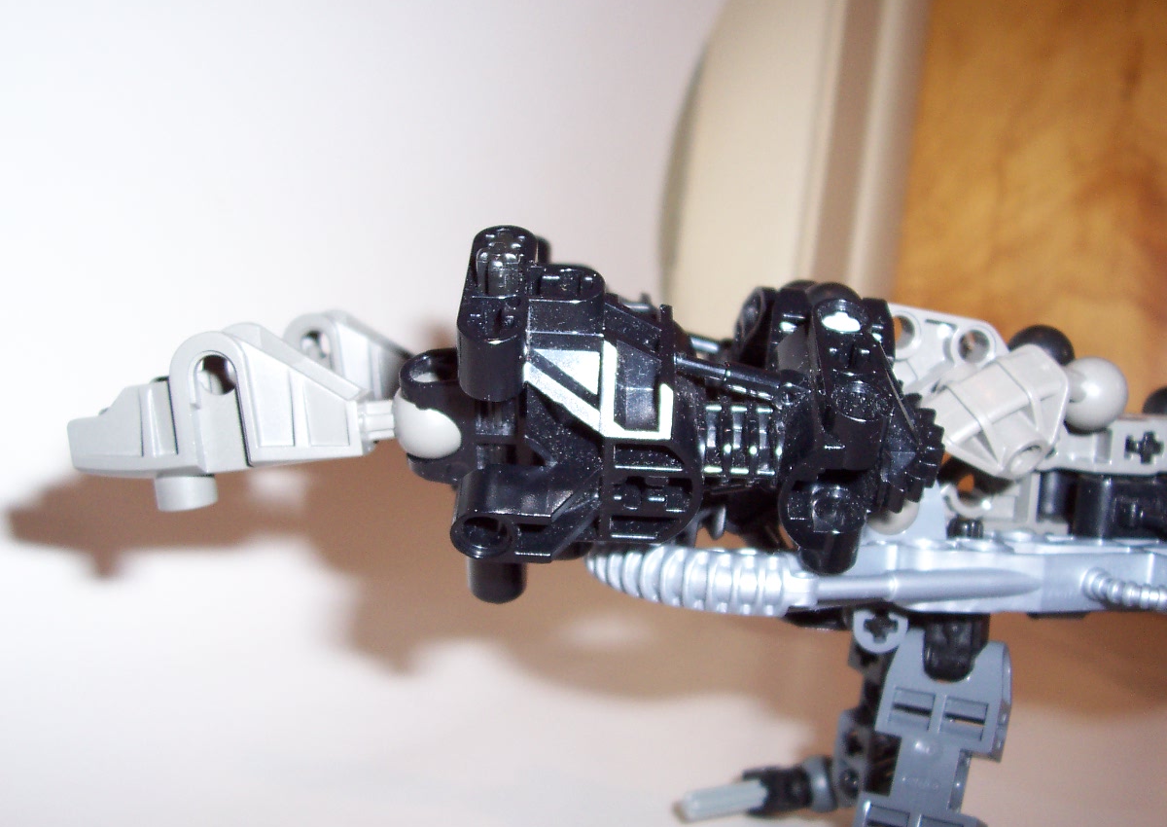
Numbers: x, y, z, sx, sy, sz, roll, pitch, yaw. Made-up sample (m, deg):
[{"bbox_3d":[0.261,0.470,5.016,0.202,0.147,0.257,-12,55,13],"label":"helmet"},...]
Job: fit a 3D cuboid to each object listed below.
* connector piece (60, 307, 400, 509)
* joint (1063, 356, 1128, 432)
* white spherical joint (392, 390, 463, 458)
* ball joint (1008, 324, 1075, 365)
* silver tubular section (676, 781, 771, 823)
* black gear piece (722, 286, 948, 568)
[{"bbox_3d":[-0.043,0.000,0.159,0.041,0.022,0.017,-5,8,-5],"label":"connector piece"},{"bbox_3d":[0.070,-0.003,0.173,0.010,0.010,0.010,4,12,0],"label":"joint"},{"bbox_3d":[-0.020,0.001,0.159,0.010,0.010,0.010,4,12,0],"label":"white spherical joint"},{"bbox_3d":[0.068,-0.008,0.186,0.010,0.010,0.010,4,12,0],"label":"ball joint"},{"bbox_3d":[0.021,0.058,0.186,0.015,0.005,0.005,-12,9,-7],"label":"silver tubular section"},{"bbox_3d":[0.035,0.001,0.175,0.028,0.036,0.026,4,10,15],"label":"black gear piece"}]

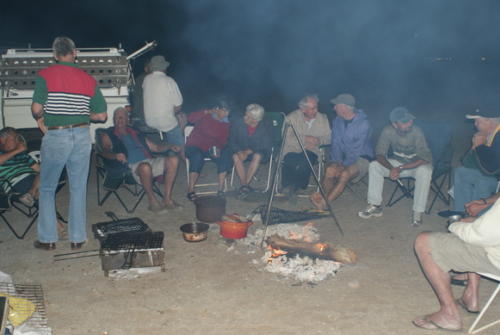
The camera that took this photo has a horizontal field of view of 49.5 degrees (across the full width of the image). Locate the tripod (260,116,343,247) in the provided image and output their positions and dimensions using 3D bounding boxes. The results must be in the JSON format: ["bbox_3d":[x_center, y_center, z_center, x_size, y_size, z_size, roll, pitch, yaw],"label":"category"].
[{"bbox_3d":[0.465,0.083,5.017,0.750,1.090,0.730,0,11,0],"label":"tripod"}]

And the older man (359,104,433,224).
[{"bbox_3d":[1.545,-0.074,5.674,0.620,1.140,0.840,6,13,29],"label":"older man"}]

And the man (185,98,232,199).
[{"bbox_3d":[-0.510,-0.261,6.692,0.570,1.130,0.800,-2,11,-12],"label":"man"}]

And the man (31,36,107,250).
[{"bbox_3d":[-1.545,-0.197,4.671,0.620,1.770,0.420,-2,11,-10],"label":"man"}]

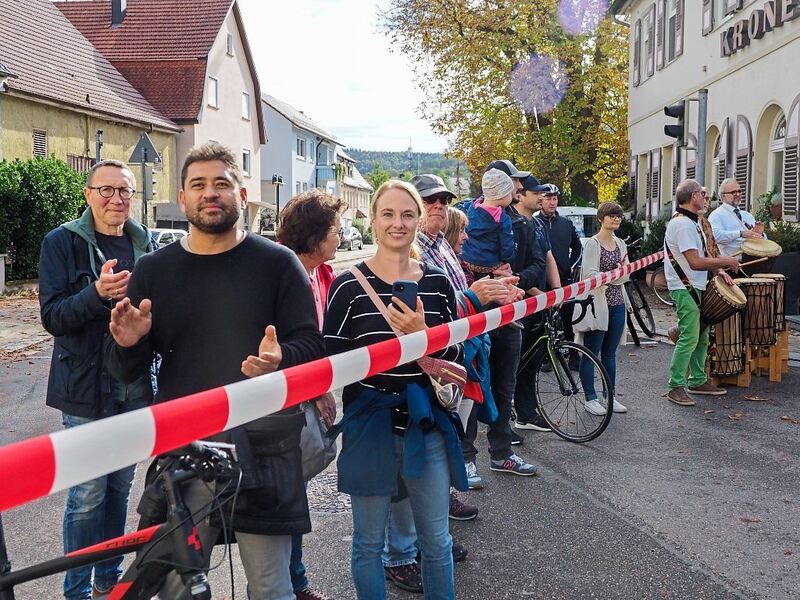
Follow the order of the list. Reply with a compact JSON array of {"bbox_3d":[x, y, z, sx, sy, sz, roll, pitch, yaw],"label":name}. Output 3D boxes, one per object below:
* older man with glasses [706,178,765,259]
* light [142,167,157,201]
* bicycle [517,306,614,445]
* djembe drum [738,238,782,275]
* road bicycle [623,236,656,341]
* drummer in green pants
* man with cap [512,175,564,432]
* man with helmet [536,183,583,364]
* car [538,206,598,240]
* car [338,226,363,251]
[{"bbox_3d":[3.094,-0.196,8.500,0.580,1.780,0.500,-2,6,-25],"label":"older man with glasses"},{"bbox_3d":[-6.605,-3.088,24.500,0.320,0.920,0.300,-1,5,-12],"label":"light"},{"bbox_3d":[0.797,0.410,6.430,0.450,1.000,1.680,-4,7,-40],"label":"bicycle"},{"bbox_3d":[3.218,-0.202,8.392,0.370,0.560,0.370,15,21,20],"label":"djembe drum"},{"bbox_3d":[2.880,-0.049,10.900,0.580,1.120,1.750,3,6,27],"label":"road bicycle"},{"bbox_3d":[2.430,-0.078,7.450,0.600,1.790,0.550,2,5,20],"label":"drummer in green pants"},{"bbox_3d":[0.930,0.030,6.300,0.450,1.780,0.550,5,7,44],"label":"man with cap"},{"bbox_3d":[1.517,-0.208,8.850,0.600,1.800,0.420,-1,5,-9],"label":"man with helmet"},{"bbox_3d":[4.174,-1.386,22.500,1.800,1.720,4.400,1,5,10],"label":"car"},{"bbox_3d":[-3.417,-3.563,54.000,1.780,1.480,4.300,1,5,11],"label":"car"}]

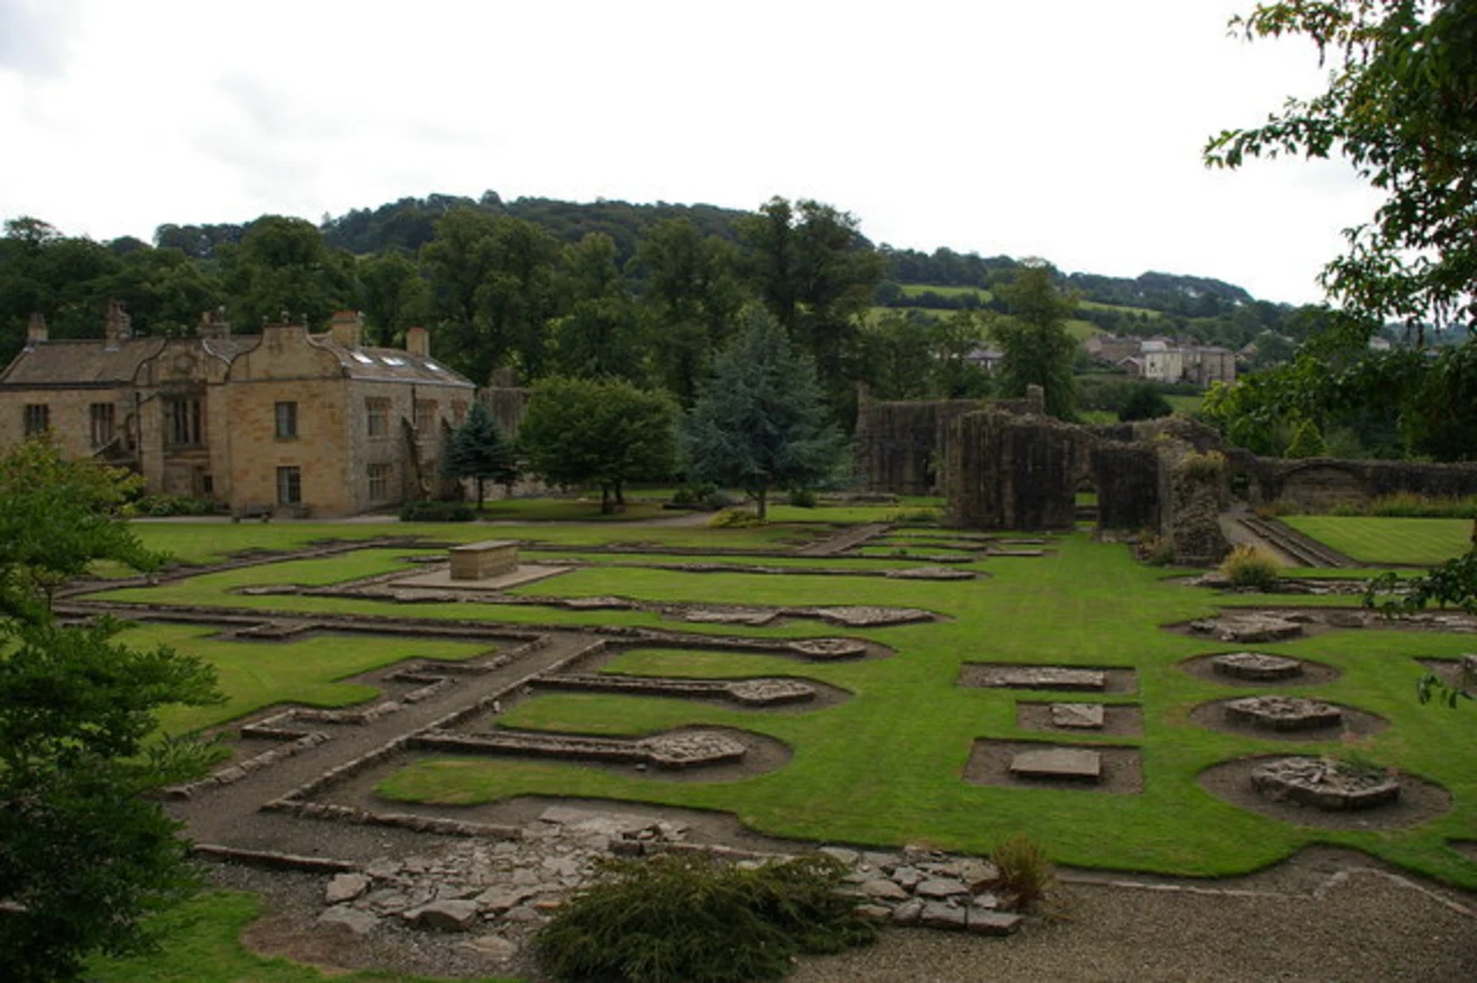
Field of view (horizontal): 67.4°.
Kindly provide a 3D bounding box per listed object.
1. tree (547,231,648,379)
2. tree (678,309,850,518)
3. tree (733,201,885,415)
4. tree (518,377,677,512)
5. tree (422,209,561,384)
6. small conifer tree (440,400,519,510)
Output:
[{"bbox_3d":[-13.570,-12.430,105.230,9.740,24.070,9.740,-1,4,0],"label":"tree"},{"bbox_3d":[1.200,-4.020,59.000,8.730,10.860,8.550,-1,4,0],"label":"tree"},{"bbox_3d":[6.290,-13.020,98.180,12.940,25.670,12.300,-1,4,0],"label":"tree"},{"bbox_3d":[-8.110,-2.660,63.410,8.970,7.800,8.520,-1,4,0],"label":"tree"},{"bbox_3d":[-23.180,-12.970,102.180,12.620,25.770,11.990,-1,4,0],"label":"tree"},{"bbox_3d":[-15.820,-2.220,67.520,4.630,6.580,4.630,-1,4,0],"label":"small conifer tree"}]

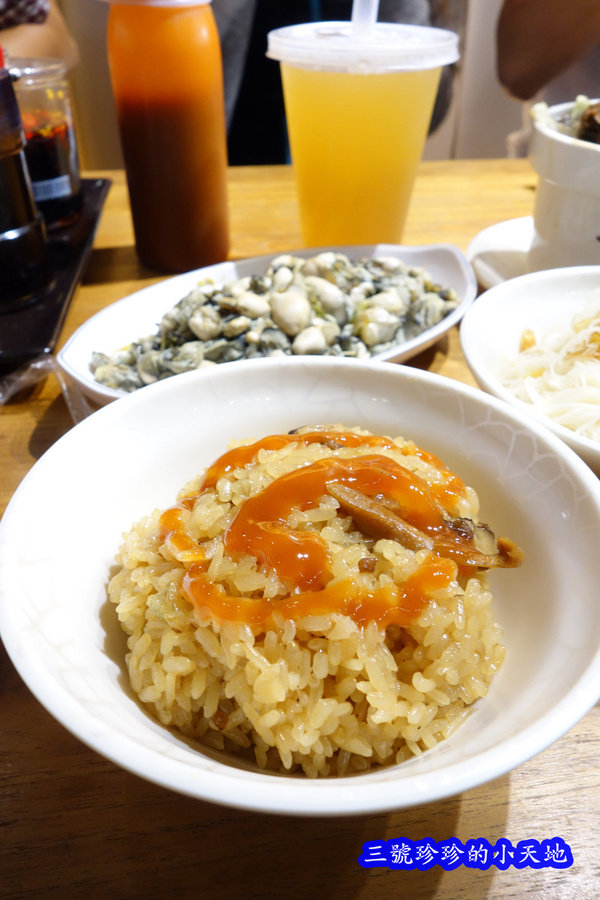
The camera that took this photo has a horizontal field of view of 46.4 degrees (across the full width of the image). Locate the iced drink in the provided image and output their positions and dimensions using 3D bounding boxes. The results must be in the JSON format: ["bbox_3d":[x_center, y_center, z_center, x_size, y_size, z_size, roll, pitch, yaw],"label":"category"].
[{"bbox_3d":[0.032,-0.158,0.391,0.097,0.128,0.097,0,38,0],"label":"iced drink"}]

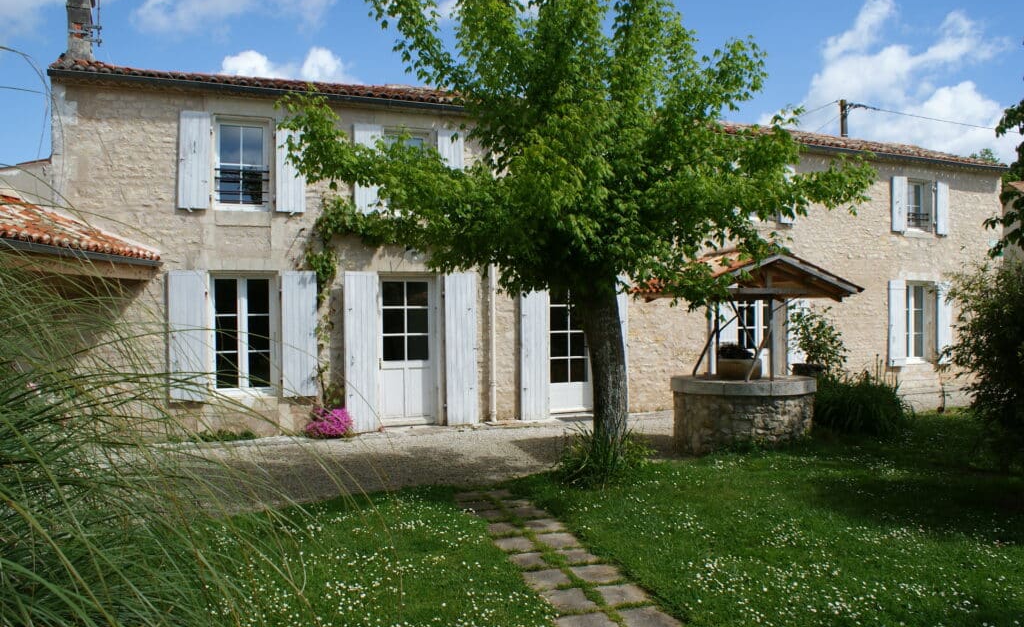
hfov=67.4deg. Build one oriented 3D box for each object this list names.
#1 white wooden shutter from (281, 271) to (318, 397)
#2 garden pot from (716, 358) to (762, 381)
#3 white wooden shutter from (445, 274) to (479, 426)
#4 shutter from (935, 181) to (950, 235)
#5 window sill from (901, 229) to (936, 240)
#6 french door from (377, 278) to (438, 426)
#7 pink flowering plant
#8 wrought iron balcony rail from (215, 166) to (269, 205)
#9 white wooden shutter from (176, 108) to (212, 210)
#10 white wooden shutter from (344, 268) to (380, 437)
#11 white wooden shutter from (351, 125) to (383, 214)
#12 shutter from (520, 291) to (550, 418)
[{"bbox_3d":[-2.857,0.277,10.362,0.450,1.690,0.050,-1,0,-23],"label":"white wooden shutter"},{"bbox_3d":[2.871,0.708,9.680,0.550,0.265,0.530,0,0,16],"label":"garden pot"},{"bbox_3d":[-0.726,0.523,11.257,0.480,2.200,0.050,-1,0,-23],"label":"white wooden shutter"},{"bbox_3d":[9.147,-2.224,16.293,0.367,1.148,0.045,-1,0,-23],"label":"shutter"},{"bbox_3d":[7.930,-1.520,14.966,0.860,0.130,0.220,-1,0,-23],"label":"window sill"},{"bbox_3d":[-1.595,0.569,11.806,0.921,2.262,0.070,-1,0,-23],"label":"french door"},{"bbox_3d":[-2.447,1.464,10.271,0.600,0.380,0.450,-1,0,-23],"label":"pink flowering plant"},{"bbox_3d":[-3.776,-1.787,10.761,0.741,0.464,0.040,-1,0,-23],"label":"wrought iron balcony rail"},{"bbox_3d":[-4.074,-1.963,9.856,0.360,1.240,0.050,-1,0,-23],"label":"white wooden shutter"},{"bbox_3d":[-2.080,0.529,10.688,0.460,2.200,0.050,-1,0,-23],"label":"white wooden shutter"},{"bbox_3d":[-2.000,-2.014,10.728,0.390,1.220,0.050,-1,0,-23],"label":"white wooden shutter"},{"bbox_3d":[0.380,0.534,12.378,0.493,2.354,0.045,-1,0,-23],"label":"shutter"}]

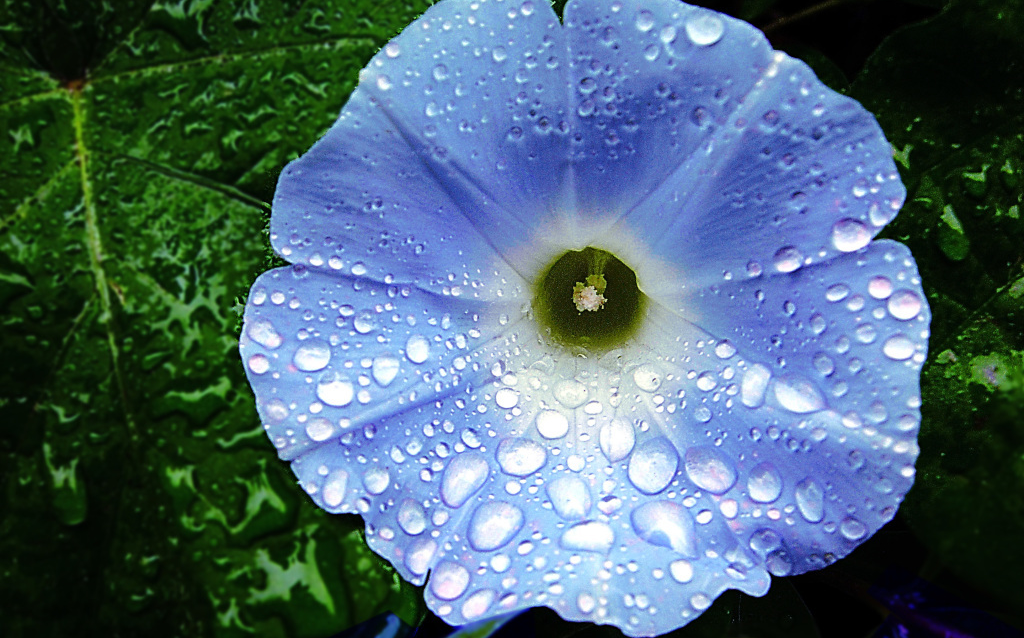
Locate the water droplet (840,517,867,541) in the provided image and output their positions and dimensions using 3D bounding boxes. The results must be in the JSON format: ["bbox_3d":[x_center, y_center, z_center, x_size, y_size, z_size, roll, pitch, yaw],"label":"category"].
[{"bbox_3d":[0.039,0.024,0.122,0.003,0.001,0.003,2,70,10],"label":"water droplet"}]

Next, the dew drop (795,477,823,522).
[{"bbox_3d":[0.038,0.023,0.135,0.003,0.002,0.006,-15,74,5],"label":"dew drop"}]

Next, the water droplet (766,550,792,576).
[{"bbox_3d":[0.032,0.029,0.129,0.003,0.002,0.003,-4,63,9],"label":"water droplet"}]

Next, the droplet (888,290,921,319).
[{"bbox_3d":[0.050,-0.002,0.134,0.004,0.002,0.004,0,83,12],"label":"droplet"}]

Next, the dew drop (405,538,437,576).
[{"bbox_3d":[-0.011,0.029,0.129,0.004,0.002,0.005,32,62,7],"label":"dew drop"}]

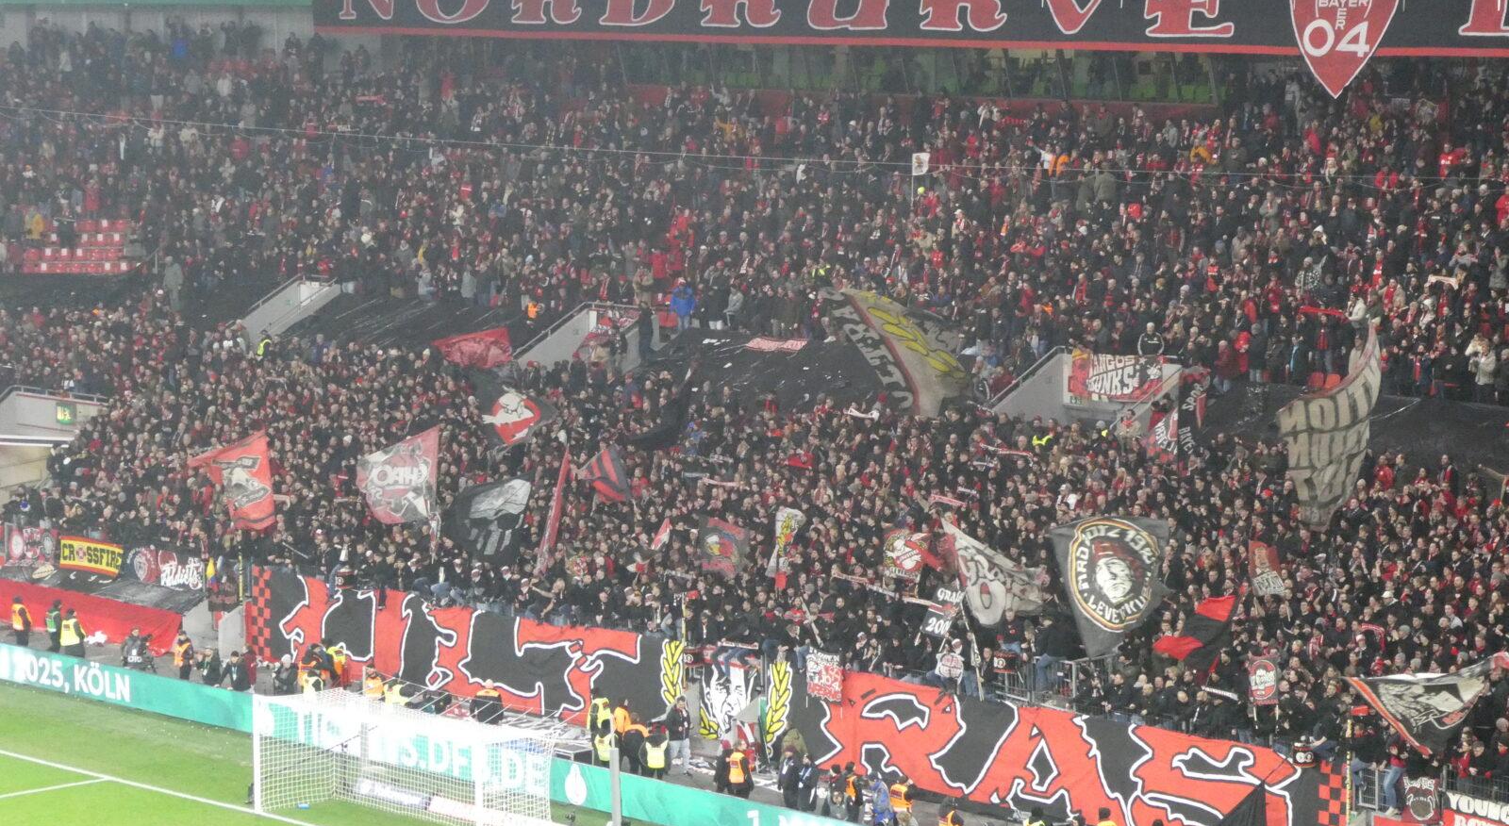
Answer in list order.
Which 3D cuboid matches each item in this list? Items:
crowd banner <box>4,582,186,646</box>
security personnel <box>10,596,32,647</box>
[{"bbox_3d":[-17.964,5.557,105.841,0.300,1.350,9.000,-6,8,-44],"label":"crowd banner"},{"bbox_3d":[-19.222,5.667,102.848,0.420,1.740,0.580,-4,7,-32],"label":"security personnel"}]

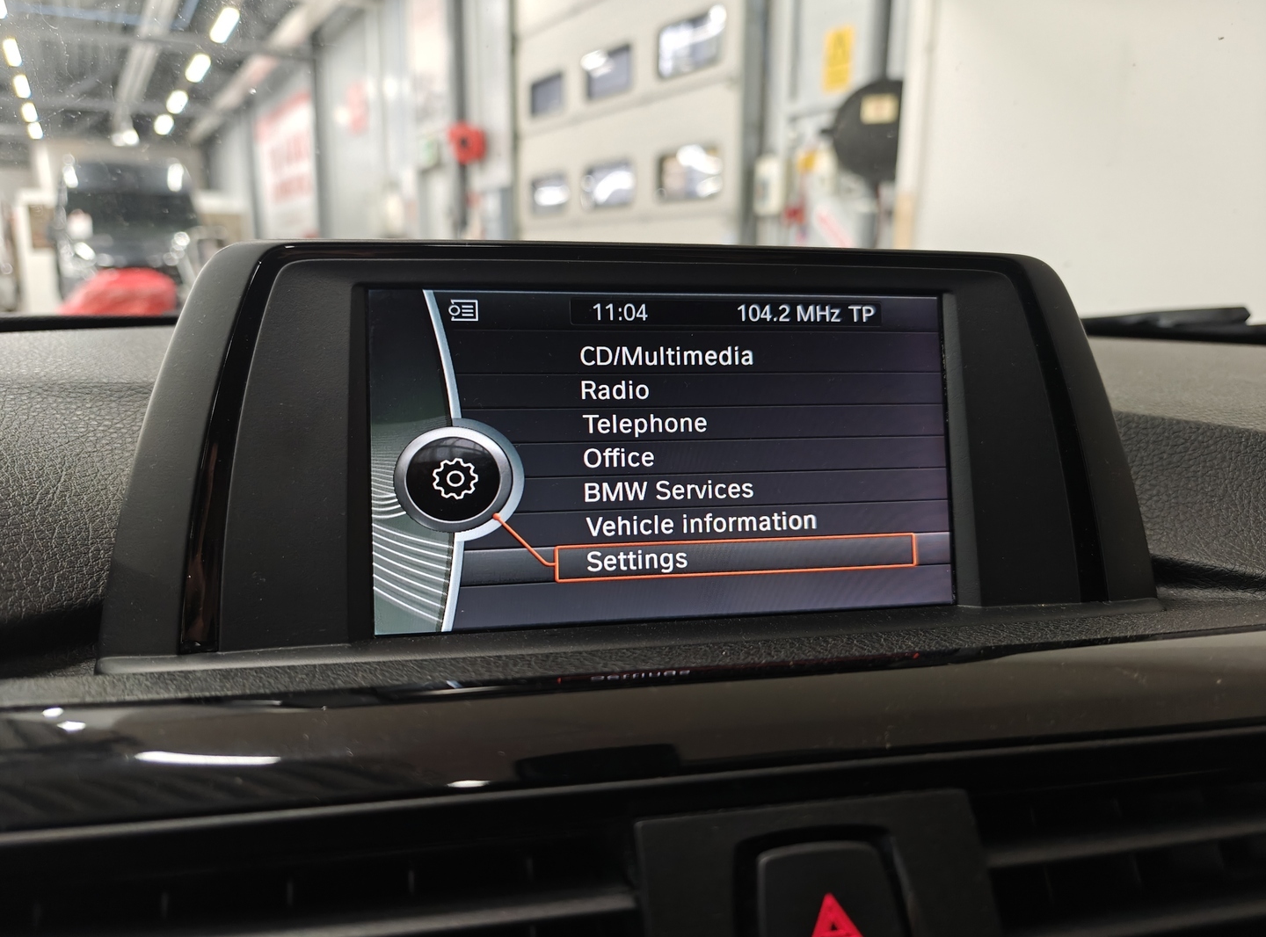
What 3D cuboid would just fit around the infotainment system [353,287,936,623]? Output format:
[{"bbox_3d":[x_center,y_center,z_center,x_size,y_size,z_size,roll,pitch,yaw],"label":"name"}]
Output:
[{"bbox_3d":[0.009,-0.003,0.212,0.144,0.080,0.013,-1,-2,-10],"label":"infotainment system"}]

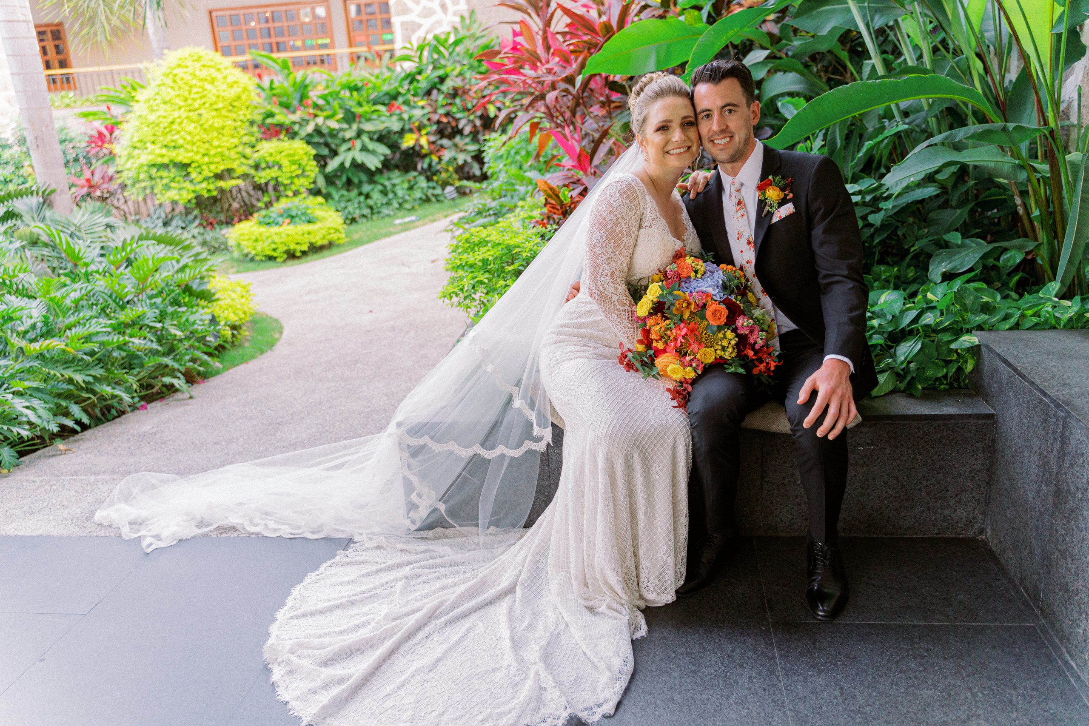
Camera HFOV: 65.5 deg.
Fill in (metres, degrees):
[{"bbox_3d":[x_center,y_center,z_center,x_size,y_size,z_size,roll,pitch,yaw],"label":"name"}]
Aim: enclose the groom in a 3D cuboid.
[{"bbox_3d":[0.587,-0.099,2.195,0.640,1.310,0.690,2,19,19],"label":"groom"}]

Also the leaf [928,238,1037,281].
[{"bbox_3d":[1.389,-0.328,2.688,0.360,0.150,0.170,2,18,18],"label":"leaf"}]

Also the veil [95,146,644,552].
[{"bbox_3d":[-0.599,-0.051,2.564,1.800,1.080,0.620,-1,17,8],"label":"veil"}]

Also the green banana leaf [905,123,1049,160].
[{"bbox_3d":[1.402,-0.719,2.750,0.460,0.120,0.220,-1,18,8],"label":"green banana leaf"}]

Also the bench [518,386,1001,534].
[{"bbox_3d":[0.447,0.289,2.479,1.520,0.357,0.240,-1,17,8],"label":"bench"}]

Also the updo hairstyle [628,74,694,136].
[{"bbox_3d":[0.289,-0.648,2.120,0.165,0.170,0.190,-7,18,-9],"label":"updo hairstyle"}]

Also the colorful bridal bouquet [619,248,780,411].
[{"bbox_3d":[0.377,-0.082,2.070,0.360,0.360,0.280,-1,17,8],"label":"colorful bridal bouquet"}]

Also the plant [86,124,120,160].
[{"bbox_3d":[-4.848,-2.432,9.300,0.350,0.390,0.340,-1,18,8],"label":"plant"}]

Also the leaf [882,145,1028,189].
[{"bbox_3d":[1.318,-0.629,2.720,0.460,0.130,0.240,-1,18,8],"label":"leaf"}]

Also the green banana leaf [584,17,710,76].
[{"bbox_3d":[0.366,-1.039,2.794,0.460,0.200,0.220,-1,17,8],"label":"green banana leaf"}]

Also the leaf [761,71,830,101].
[{"bbox_3d":[0.870,-0.964,2.950,0.250,0.100,0.180,-1,18,8],"label":"leaf"}]

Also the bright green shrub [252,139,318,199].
[{"bbox_3d":[-2.862,-2.108,9.356,0.700,0.720,0.680,-1,17,8],"label":"bright green shrub"}]

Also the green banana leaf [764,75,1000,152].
[{"bbox_3d":[1.009,-0.744,2.534,0.700,0.210,0.220,3,19,23],"label":"green banana leaf"}]

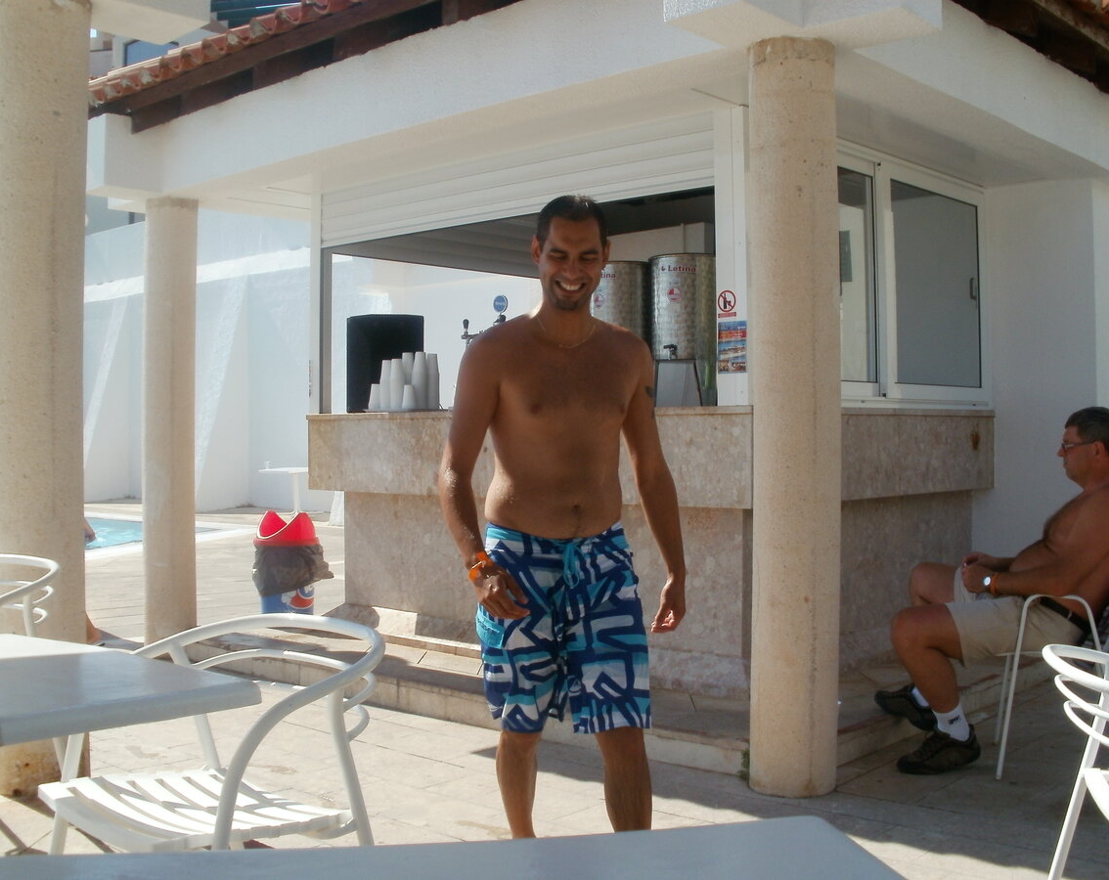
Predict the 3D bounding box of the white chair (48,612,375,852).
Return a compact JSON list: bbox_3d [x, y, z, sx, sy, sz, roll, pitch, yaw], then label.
[{"bbox_3d":[-0.679,0.789,2.489,0.570,0.750,0.560,0,0,44],"label":"white chair"}]

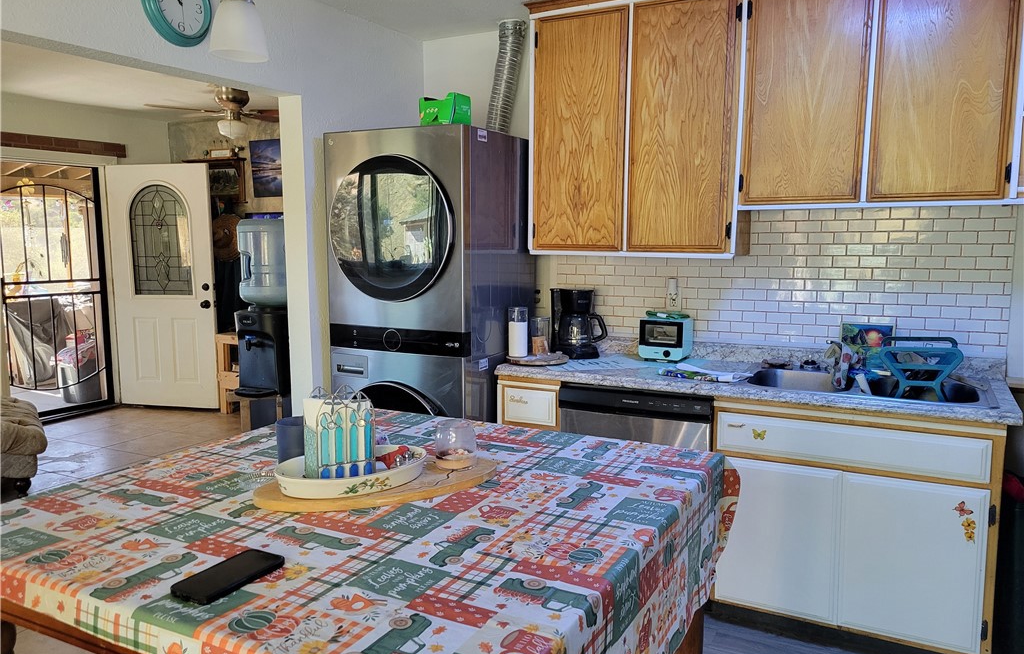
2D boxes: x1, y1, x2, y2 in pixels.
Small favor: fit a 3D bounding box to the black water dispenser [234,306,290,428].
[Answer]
[{"bbox_3d":[-1.282,0.384,4.256,0.310,1.000,0.320,3,7,29],"label":"black water dispenser"}]

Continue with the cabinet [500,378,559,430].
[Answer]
[{"bbox_3d":[0.216,0.581,3.469,0.299,0.796,0.600,3,7,29],"label":"cabinet"}]

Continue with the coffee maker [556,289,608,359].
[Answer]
[{"bbox_3d":[0.303,-0.021,3.554,0.175,0.305,0.225,-4,7,-28],"label":"coffee maker"}]

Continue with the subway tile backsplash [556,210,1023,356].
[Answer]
[{"bbox_3d":[1.024,-0.208,3.257,1.843,0.562,0.025,3,7,29],"label":"subway tile backsplash"}]

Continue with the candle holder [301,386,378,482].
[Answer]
[{"bbox_3d":[-0.370,0.229,1.664,0.122,0.190,0.102,-4,8,-30],"label":"candle holder"}]

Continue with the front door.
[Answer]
[{"bbox_3d":[-2.924,-0.327,6.418,0.930,2.050,0.050,1,7,13],"label":"front door"}]

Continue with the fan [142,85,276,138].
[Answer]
[{"bbox_3d":[-1.897,-1.460,5.200,1.280,0.380,1.280,-4,8,-30],"label":"fan"}]

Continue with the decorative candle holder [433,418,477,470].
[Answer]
[{"bbox_3d":[-0.129,0.270,1.764,0.092,0.099,0.092,0,7,0],"label":"decorative candle holder"}]

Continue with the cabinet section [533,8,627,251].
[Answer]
[{"bbox_3d":[0.347,-0.831,3.391,0.444,0.993,0.310,3,8,28],"label":"cabinet section"}]

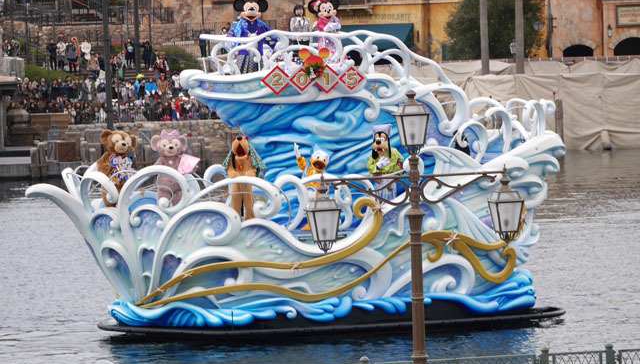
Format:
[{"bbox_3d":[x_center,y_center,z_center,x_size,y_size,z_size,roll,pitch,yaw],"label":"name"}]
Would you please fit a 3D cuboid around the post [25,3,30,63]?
[{"bbox_3d":[-16.128,-8.174,210.000,0.200,3.446,0.200,-2,2,0],"label":"post"}]

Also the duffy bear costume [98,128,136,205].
[{"bbox_3d":[-4.248,-0.245,79.500,0.800,1.745,0.680,-3,2,-23],"label":"duffy bear costume"}]

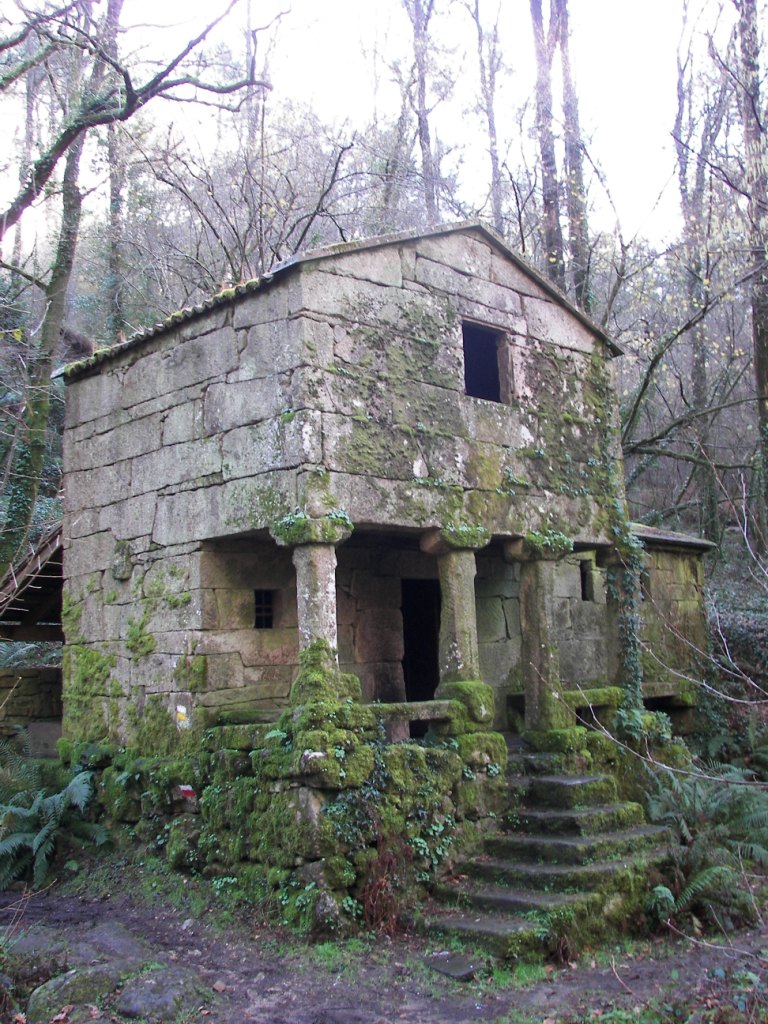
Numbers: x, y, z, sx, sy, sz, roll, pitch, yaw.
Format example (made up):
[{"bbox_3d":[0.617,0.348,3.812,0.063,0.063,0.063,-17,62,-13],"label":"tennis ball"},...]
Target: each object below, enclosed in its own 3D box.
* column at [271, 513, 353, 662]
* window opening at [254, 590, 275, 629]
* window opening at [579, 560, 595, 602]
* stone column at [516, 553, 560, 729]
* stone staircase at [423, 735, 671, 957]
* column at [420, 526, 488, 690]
[{"bbox_3d":[-0.591,0.656,8.887,0.485,1.219,0.485,5,-10,-42],"label":"column"},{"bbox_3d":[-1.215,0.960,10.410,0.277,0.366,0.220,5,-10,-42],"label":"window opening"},{"bbox_3d":[2.561,0.921,13.936,0.253,0.535,0.220,5,-10,-42],"label":"window opening"},{"bbox_3d":[1.566,1.323,10.791,0.290,1.736,0.290,5,-10,-42],"label":"stone column"},{"bbox_3d":[1.205,2.821,9.293,2.432,1.343,1.726,5,-10,-42],"label":"stone staircase"},{"bbox_3d":[0.689,0.888,10.043,0.455,1.480,0.455,5,-10,-42],"label":"column"}]

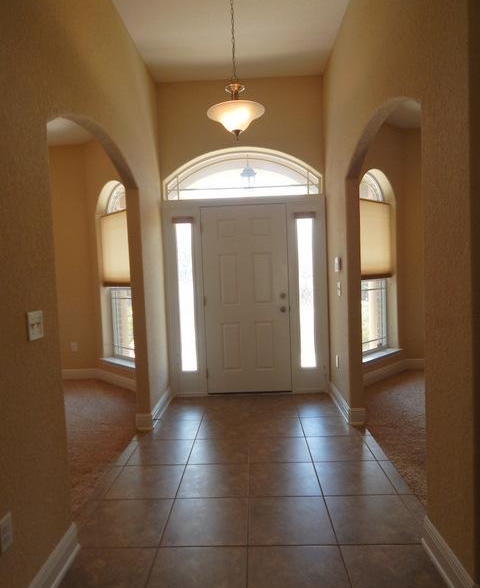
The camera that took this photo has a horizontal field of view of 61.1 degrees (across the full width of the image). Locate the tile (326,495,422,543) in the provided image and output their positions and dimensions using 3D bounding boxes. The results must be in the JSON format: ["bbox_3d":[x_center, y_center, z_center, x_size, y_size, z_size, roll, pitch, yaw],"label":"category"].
[{"bbox_3d":[0.696,1.190,2.160,0.431,0.010,0.431,-2,3,2],"label":"tile"}]

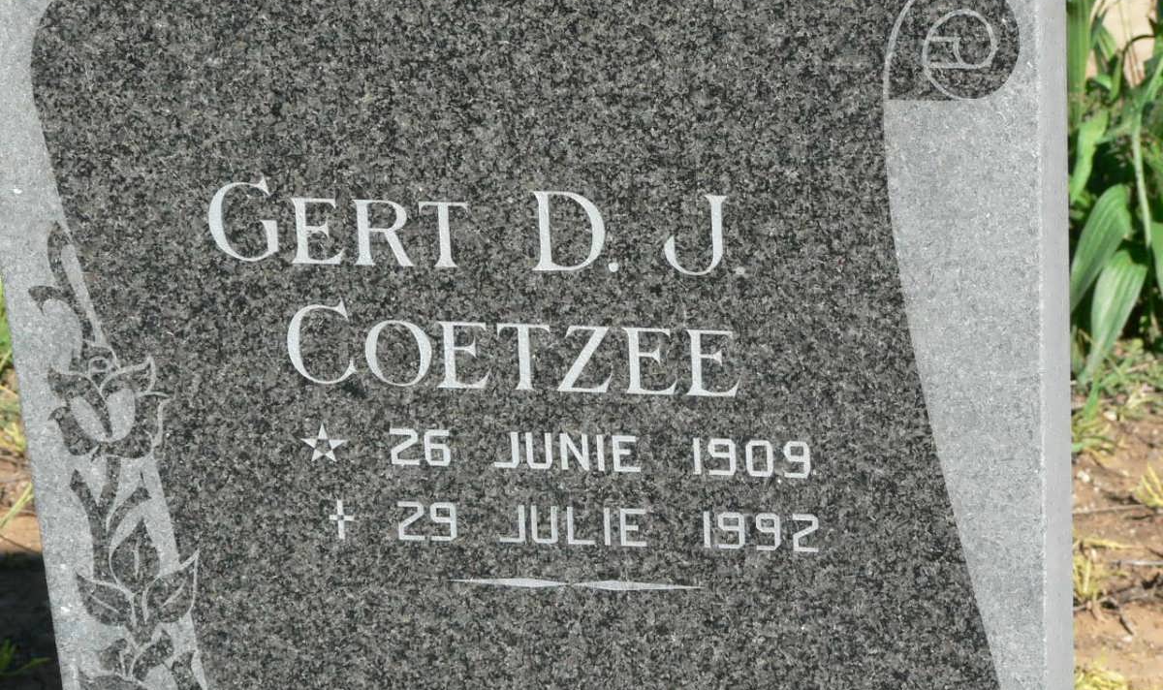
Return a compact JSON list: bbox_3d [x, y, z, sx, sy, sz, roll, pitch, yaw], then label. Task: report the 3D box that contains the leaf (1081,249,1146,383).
[{"bbox_3d":[0.438,-0.024,5.550,0.044,0.108,0.035,15,0,6],"label":"leaf"}]

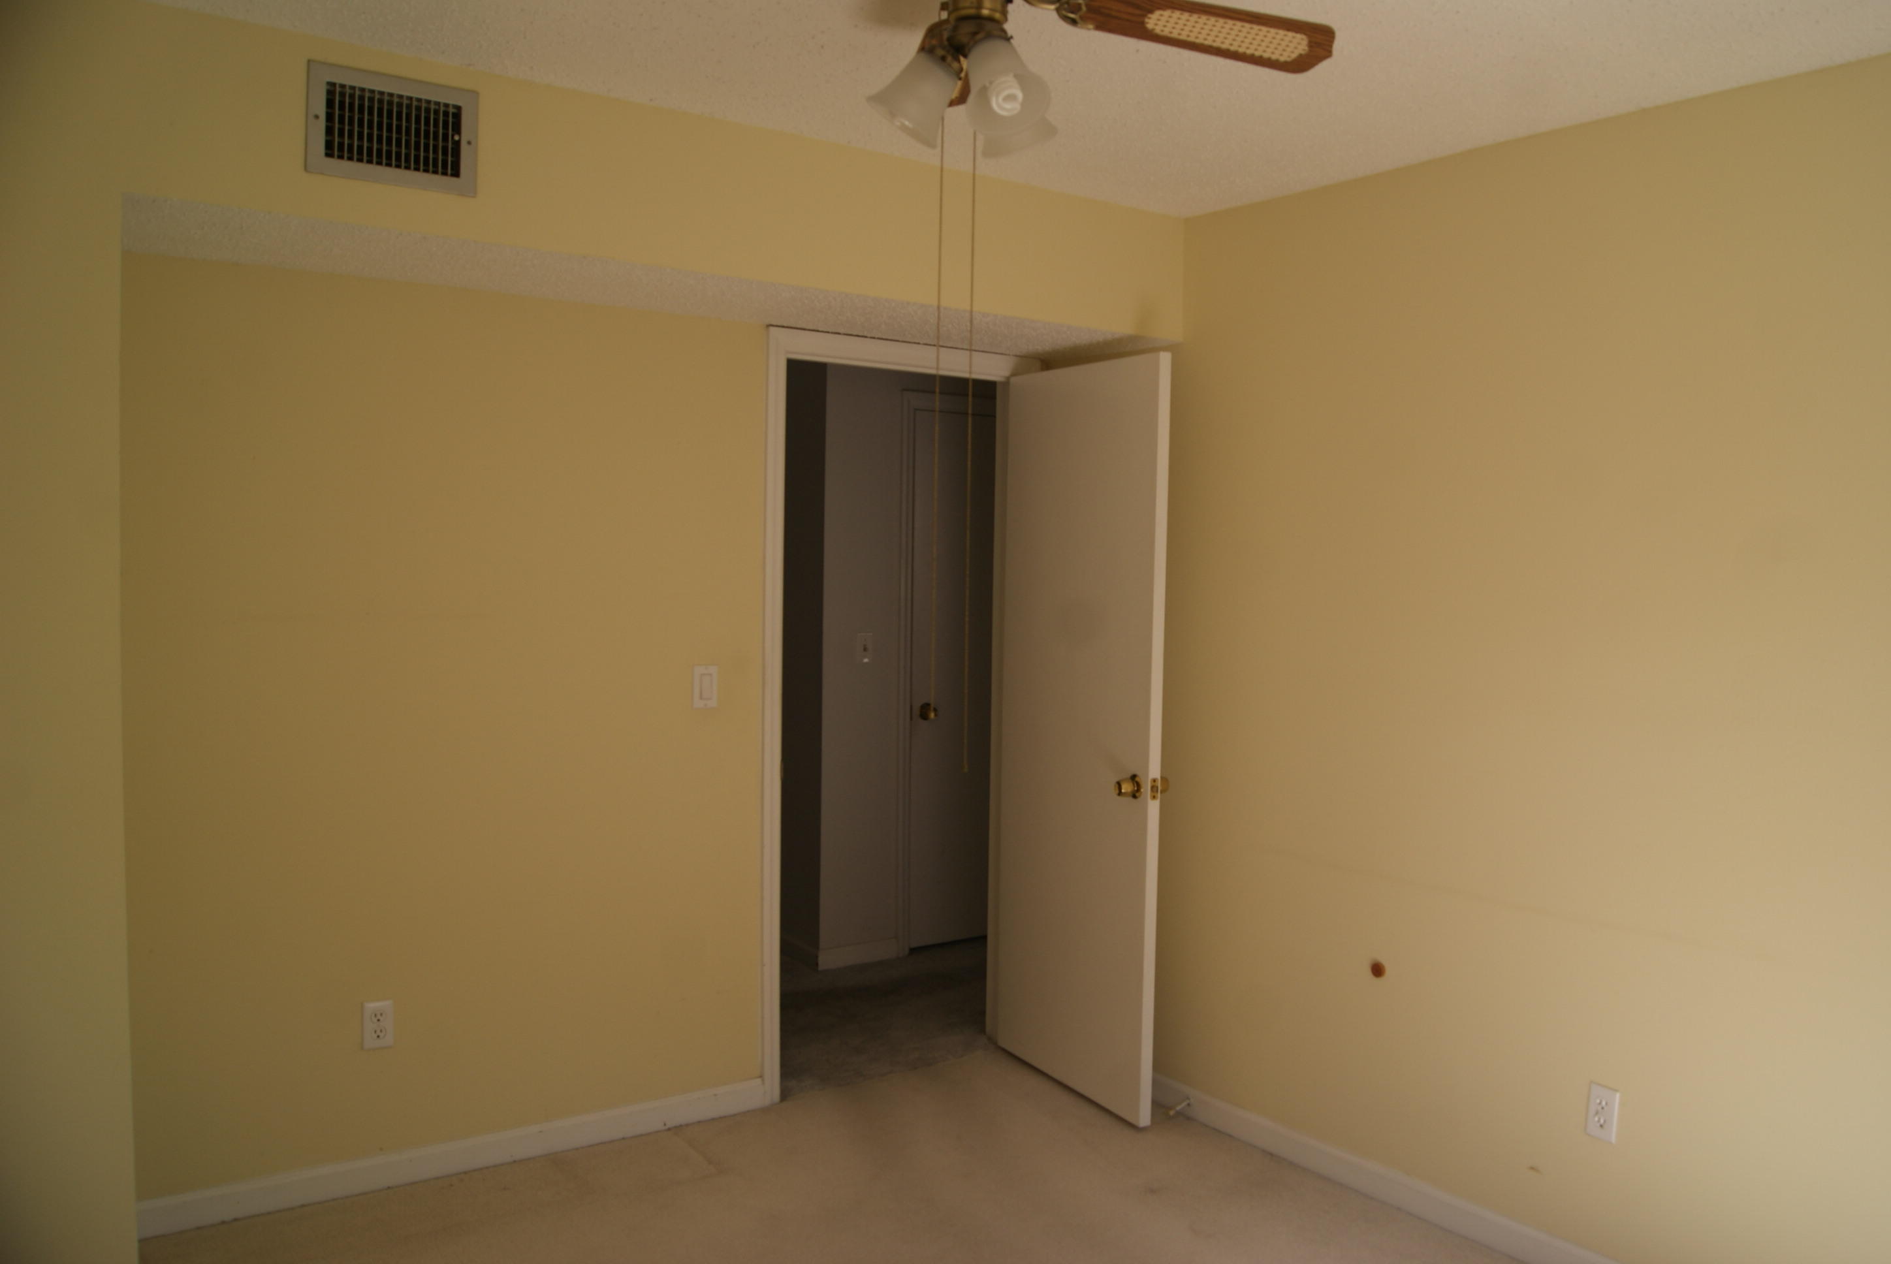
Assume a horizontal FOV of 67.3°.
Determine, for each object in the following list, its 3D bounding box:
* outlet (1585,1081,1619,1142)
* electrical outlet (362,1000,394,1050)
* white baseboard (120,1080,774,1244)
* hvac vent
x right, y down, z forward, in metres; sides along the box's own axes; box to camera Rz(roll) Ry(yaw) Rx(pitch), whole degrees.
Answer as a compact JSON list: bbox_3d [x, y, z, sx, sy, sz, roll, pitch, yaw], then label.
[{"bbox_3d":[1.348,0.987,2.905,0.010,0.115,0.070,-1,3,-35],"label":"outlet"},{"bbox_3d":[-1.315,0.912,3.289,0.070,0.115,0.010,-1,3,-35],"label":"electrical outlet"},{"bbox_3d":[-1.131,1.260,3.452,1.560,0.083,0.015,-1,3,-35],"label":"white baseboard"},{"bbox_3d":[-1.053,-0.954,2.692,0.320,0.210,0.020,-1,3,-35],"label":"hvac vent"}]

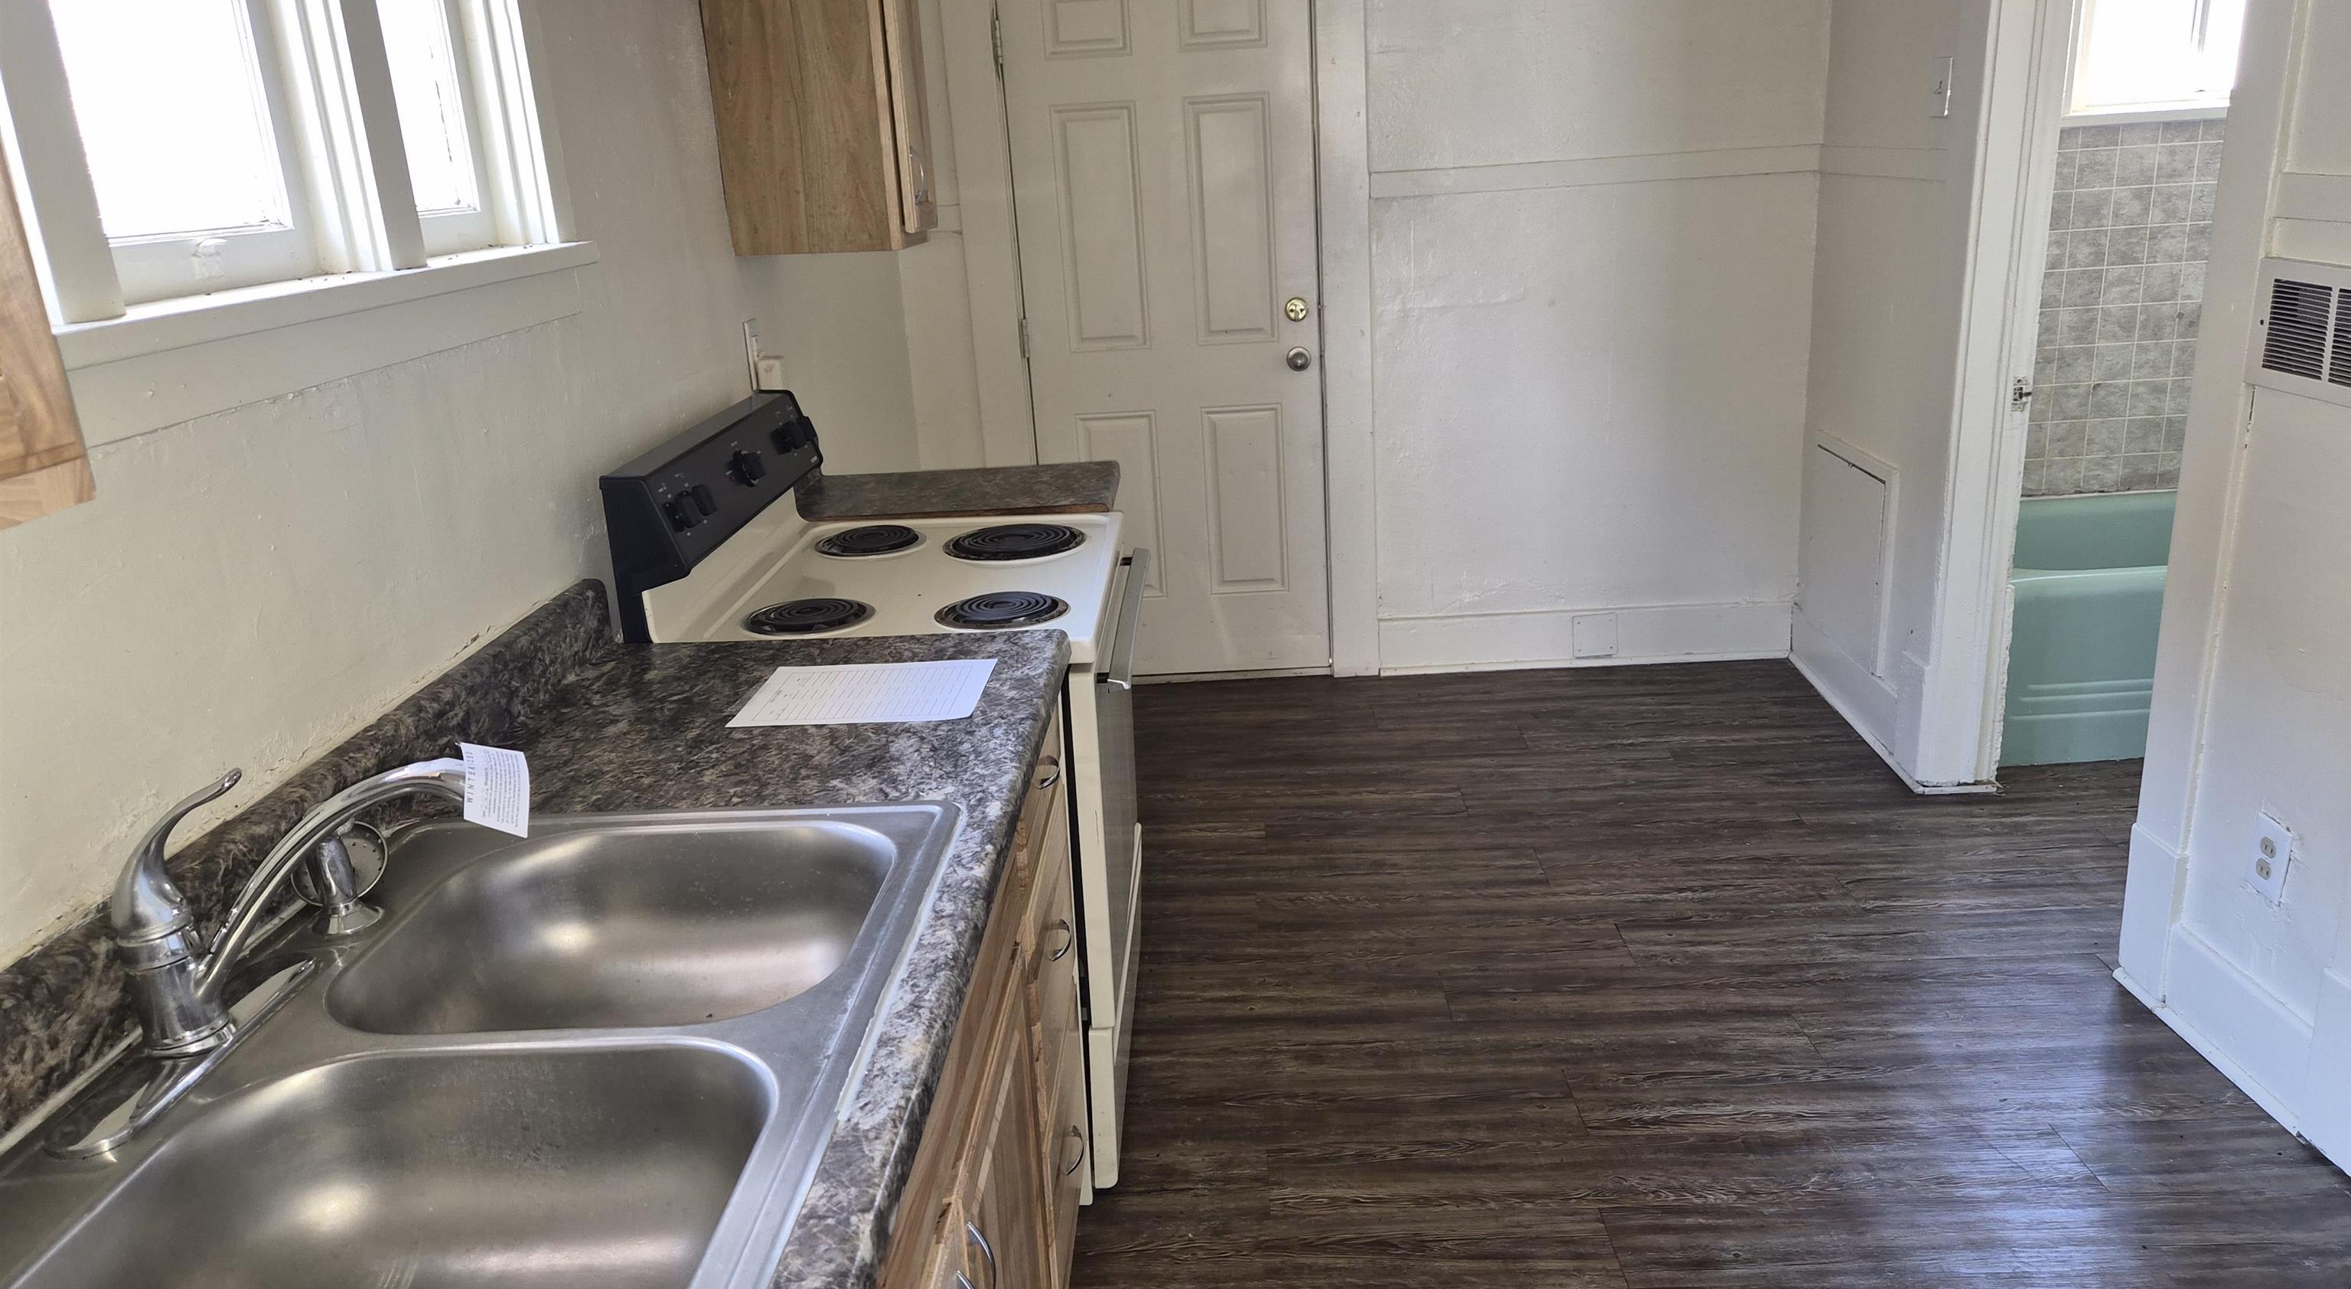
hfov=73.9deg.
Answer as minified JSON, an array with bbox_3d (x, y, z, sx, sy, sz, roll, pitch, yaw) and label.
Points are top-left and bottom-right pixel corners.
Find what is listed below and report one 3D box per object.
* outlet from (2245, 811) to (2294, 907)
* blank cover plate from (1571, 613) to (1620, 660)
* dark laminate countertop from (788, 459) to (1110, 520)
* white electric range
[{"bbox_3d":[1.714,0.337,2.451,0.010,0.124,0.080,-3,18,2],"label":"outlet"},{"bbox_3d":[1.230,-0.021,4.559,0.125,0.128,0.010,-3,18,2],"label":"blank cover plate"},{"bbox_3d":[-0.439,-0.272,2.977,0.650,0.045,0.390,-3,18,2],"label":"dark laminate countertop"},{"bbox_3d":[-0.373,0.211,2.526,0.675,1.165,0.760,-3,18,2],"label":"white electric range"}]

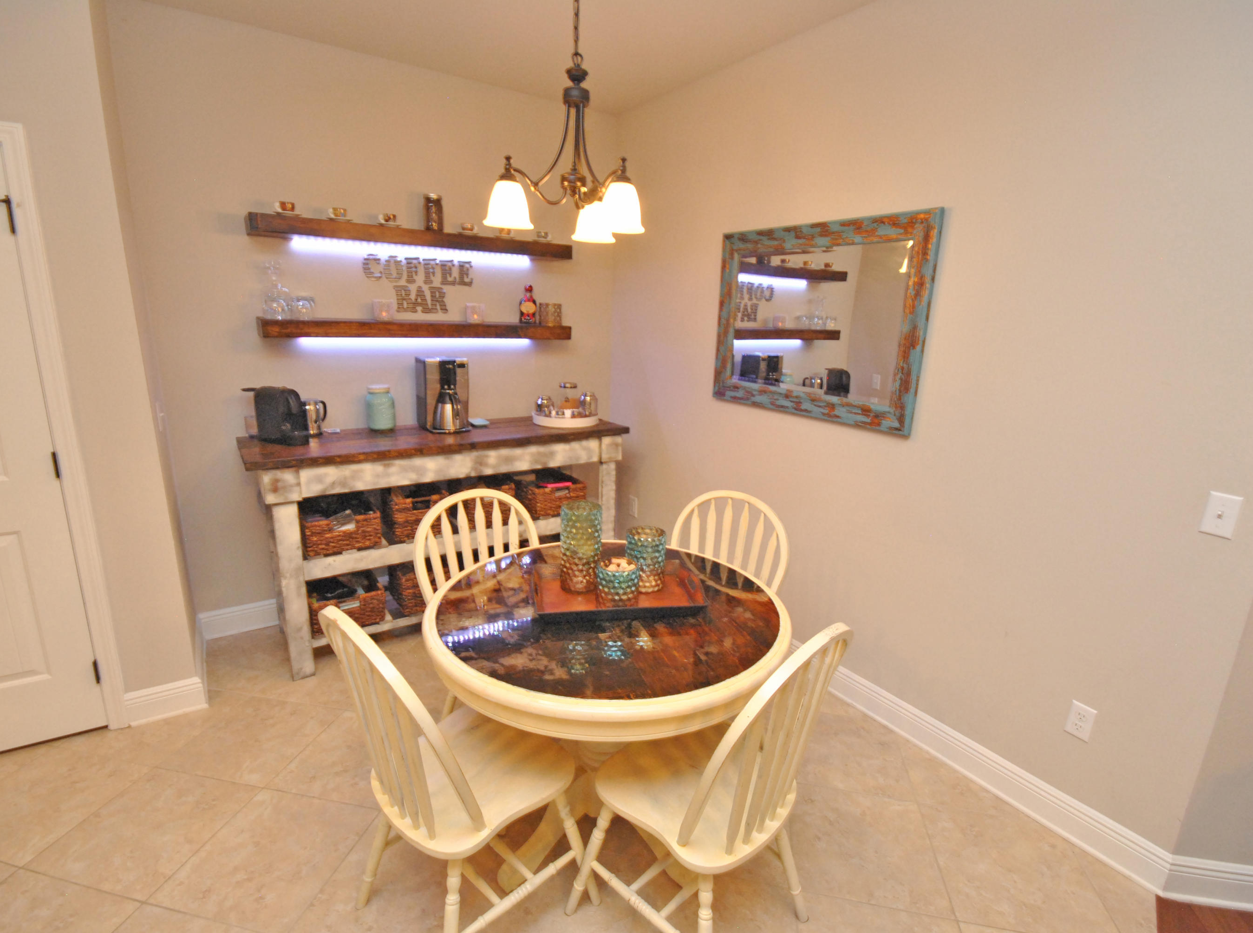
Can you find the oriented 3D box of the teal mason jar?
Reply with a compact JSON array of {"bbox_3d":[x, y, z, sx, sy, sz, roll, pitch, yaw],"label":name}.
[{"bbox_3d":[-1.263,-0.303,2.987,0.130,0.221,0.130,-8,17,-34],"label":"teal mason jar"}]

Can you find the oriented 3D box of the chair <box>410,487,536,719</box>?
[{"bbox_3d":[-0.384,0.604,2.048,0.540,0.970,0.500,12,17,36],"label":"chair"}]

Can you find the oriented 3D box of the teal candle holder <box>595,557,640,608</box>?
[{"bbox_3d":[-0.024,0.344,1.700,0.121,0.117,0.121,2,13,0],"label":"teal candle holder"}]

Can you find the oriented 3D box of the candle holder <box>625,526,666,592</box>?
[{"bbox_3d":[0.062,0.290,1.815,0.119,0.173,0.119,2,13,0],"label":"candle holder"}]

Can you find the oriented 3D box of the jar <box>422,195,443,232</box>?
[{"bbox_3d":[-0.972,-1.267,2.924,0.094,0.188,0.094,2,13,0],"label":"jar"}]

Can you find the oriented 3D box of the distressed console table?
[{"bbox_3d":[-0.903,0.318,3.103,1.840,1.005,0.546,-8,17,-36],"label":"distressed console table"}]

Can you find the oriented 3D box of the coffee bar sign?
[{"bbox_3d":[-1.077,-0.948,3.053,0.573,0.274,0.020,-8,17,-34],"label":"coffee bar sign"}]

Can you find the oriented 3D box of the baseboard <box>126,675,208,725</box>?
[{"bbox_3d":[-1.825,0.925,2.310,0.244,0.140,0.025,-8,17,-34],"label":"baseboard"}]

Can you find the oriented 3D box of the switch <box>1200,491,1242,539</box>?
[{"bbox_3d":[1.562,0.129,1.528,0.010,0.116,0.070,-8,17,-34],"label":"switch"}]

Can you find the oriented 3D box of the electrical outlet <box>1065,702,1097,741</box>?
[{"bbox_3d":[1.444,0.811,1.847,0.007,0.114,0.070,-8,17,-34],"label":"electrical outlet"}]

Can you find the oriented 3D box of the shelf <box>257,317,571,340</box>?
[{"bbox_3d":[-1.006,-0.708,3.038,1.550,0.070,0.200,-8,17,-35],"label":"shelf"}]

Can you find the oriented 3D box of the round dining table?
[{"bbox_3d":[-0.064,0.771,1.848,1.075,0.760,1.075,2,13,0],"label":"round dining table"}]

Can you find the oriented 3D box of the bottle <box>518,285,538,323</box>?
[{"bbox_3d":[-0.561,-0.925,3.329,0.094,0.212,0.092,-8,17,-36],"label":"bottle"}]

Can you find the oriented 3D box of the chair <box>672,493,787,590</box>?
[{"bbox_3d":[0.226,0.604,2.135,0.540,0.970,0.500,-10,18,-40],"label":"chair"}]

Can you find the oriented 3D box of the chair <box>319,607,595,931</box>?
[{"bbox_3d":[-0.425,0.741,1.456,0.478,1.007,0.578,14,18,39],"label":"chair"}]

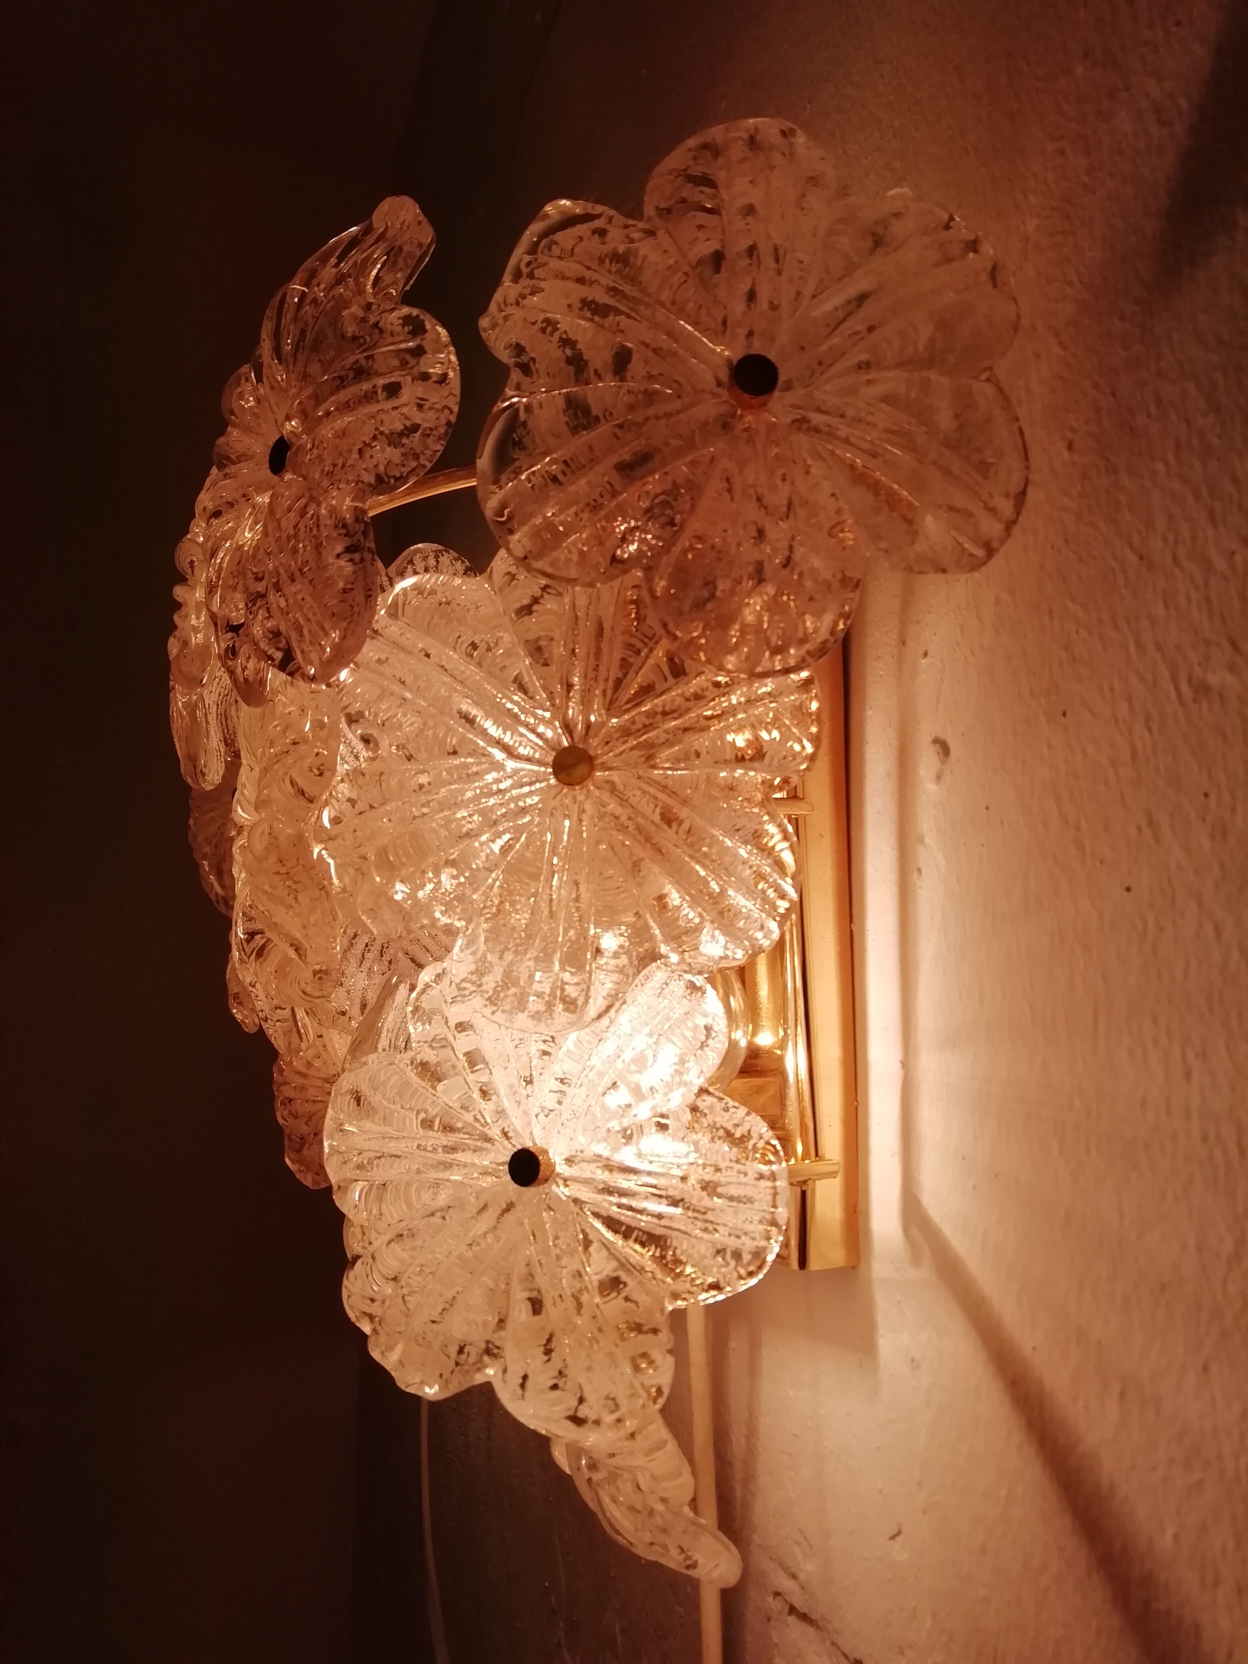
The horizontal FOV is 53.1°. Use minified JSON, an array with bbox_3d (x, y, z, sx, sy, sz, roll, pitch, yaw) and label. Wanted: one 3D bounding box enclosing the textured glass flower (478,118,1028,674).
[{"bbox_3d":[0.031,-0.105,0.303,0.132,0.132,0.035,0,-2,2],"label":"textured glass flower"}]

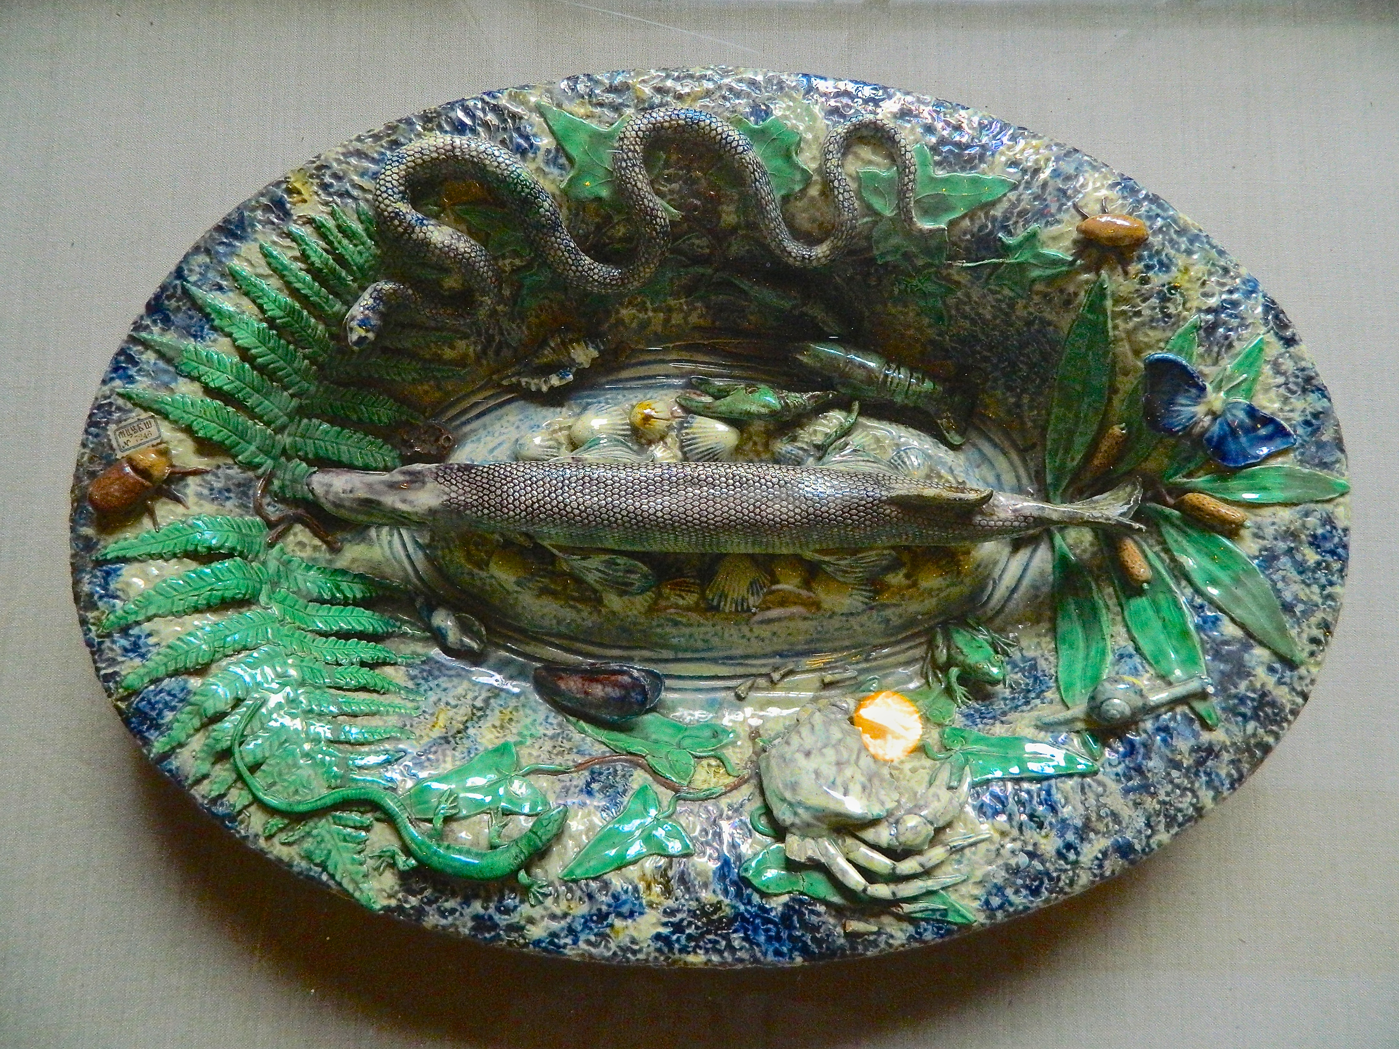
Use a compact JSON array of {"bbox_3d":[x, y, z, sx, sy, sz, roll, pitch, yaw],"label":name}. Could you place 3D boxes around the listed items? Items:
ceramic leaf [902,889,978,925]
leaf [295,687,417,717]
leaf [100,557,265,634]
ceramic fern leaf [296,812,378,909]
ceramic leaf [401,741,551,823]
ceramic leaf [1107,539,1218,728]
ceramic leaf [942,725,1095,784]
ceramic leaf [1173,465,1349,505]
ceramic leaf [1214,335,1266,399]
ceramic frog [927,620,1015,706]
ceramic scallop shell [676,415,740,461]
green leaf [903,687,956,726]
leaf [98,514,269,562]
[{"bbox_3d":[0.099,0.161,0.426,0.034,0.008,0.014,10,74,5],"label":"ceramic leaf"},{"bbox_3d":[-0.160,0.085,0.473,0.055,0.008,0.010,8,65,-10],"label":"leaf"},{"bbox_3d":[-0.241,0.033,0.472,0.074,0.012,0.022,-22,87,-17],"label":"leaf"},{"bbox_3d":[-0.149,0.141,0.424,0.028,0.008,0.043,-31,80,-12],"label":"ceramic fern leaf"},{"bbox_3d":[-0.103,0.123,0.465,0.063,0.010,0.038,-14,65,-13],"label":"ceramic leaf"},{"bbox_3d":[0.208,0.048,0.457,0.021,0.010,0.093,-22,72,6],"label":"ceramic leaf"},{"bbox_3d":[0.148,0.107,0.469,0.071,0.013,0.023,10,77,15],"label":"ceramic leaf"},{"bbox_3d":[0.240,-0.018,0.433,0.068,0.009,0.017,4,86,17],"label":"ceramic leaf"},{"bbox_3d":[0.227,-0.066,0.425,0.014,0.005,0.028,28,92,11],"label":"ceramic leaf"},{"bbox_3d":[0.114,0.058,0.423,0.034,0.022,0.035,-47,65,0],"label":"ceramic frog"},{"bbox_3d":[0.003,-0.041,0.484,0.031,0.013,0.030,-11,83,-2],"label":"ceramic scallop shell"},{"bbox_3d":[0.110,0.087,0.484,0.024,0.008,0.022,37,84,26],"label":"green leaf"},{"bbox_3d":[-0.229,0.007,0.451,0.068,0.010,0.018,-10,84,-14],"label":"leaf"}]

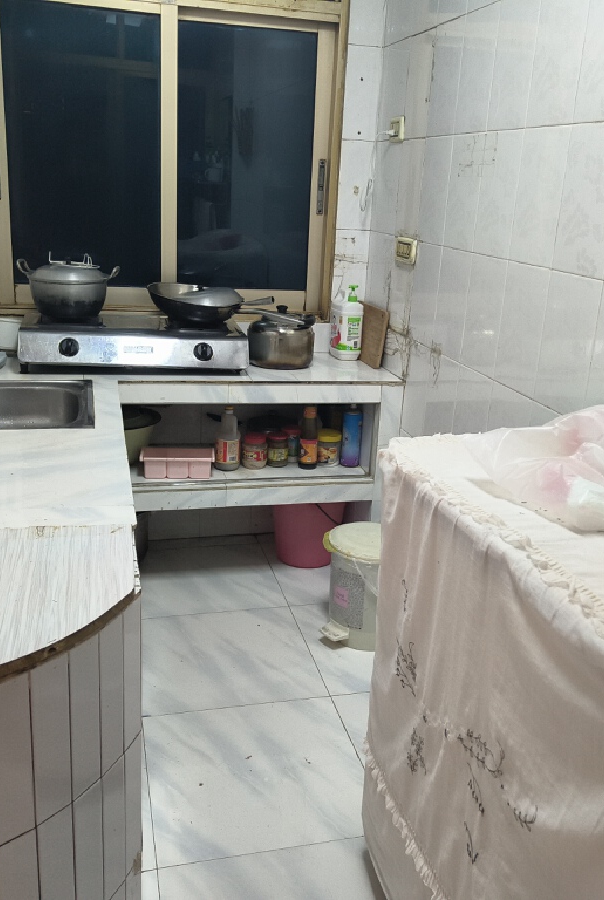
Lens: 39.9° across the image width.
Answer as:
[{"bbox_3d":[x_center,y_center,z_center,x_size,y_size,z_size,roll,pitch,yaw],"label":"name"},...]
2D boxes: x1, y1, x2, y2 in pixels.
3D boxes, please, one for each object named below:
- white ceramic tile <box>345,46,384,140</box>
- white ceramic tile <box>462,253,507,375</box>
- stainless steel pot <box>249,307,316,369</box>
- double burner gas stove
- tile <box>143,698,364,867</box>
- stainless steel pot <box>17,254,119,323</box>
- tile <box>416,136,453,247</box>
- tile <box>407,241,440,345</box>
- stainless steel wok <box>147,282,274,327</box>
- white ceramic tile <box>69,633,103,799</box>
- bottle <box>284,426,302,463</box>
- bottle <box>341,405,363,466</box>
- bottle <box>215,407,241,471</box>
[{"bbox_3d":[0.208,-1.213,2.840,0.124,0.298,0.010,-2,18,-14],"label":"white ceramic tile"},{"bbox_3d":[0.480,-0.351,2.169,0.012,0.300,0.200,-2,18,-14],"label":"white ceramic tile"},{"bbox_3d":[-0.062,-0.397,2.875,0.232,0.199,0.232,3,18,-2],"label":"stainless steel pot"},{"bbox_3d":[-0.533,-0.360,2.716,0.700,0.155,0.370,0,18,-10],"label":"double burner gas stove"},{"bbox_3d":[-0.104,0.751,1.943,0.500,0.010,0.500,-1,18,-14],"label":"tile"},{"bbox_3d":[-0.747,-0.522,2.673,0.305,0.198,0.245,3,18,0],"label":"stainless steel pot"},{"bbox_3d":[0.391,-0.756,2.428,0.012,0.300,0.200,-2,18,-14],"label":"tile"},{"bbox_3d":[0.383,-0.476,2.541,0.012,0.300,0.200,-2,18,-14],"label":"tile"},{"bbox_3d":[-0.313,-0.487,2.777,0.405,0.120,0.320,-2,18,-14],"label":"stainless steel wok"},{"bbox_3d":[-0.305,0.370,1.152,0.009,0.240,0.060,12,20,26],"label":"white ceramic tile"},{"bbox_3d":[-0.027,-0.019,2.938,0.071,0.112,0.071,3,18,-1],"label":"bottle"},{"bbox_3d":[0.171,-0.051,2.828,0.059,0.216,0.059,3,18,-1],"label":"bottle"},{"bbox_3d":[-0.250,-0.043,2.803,0.085,0.216,0.085,1,18,-5],"label":"bottle"}]

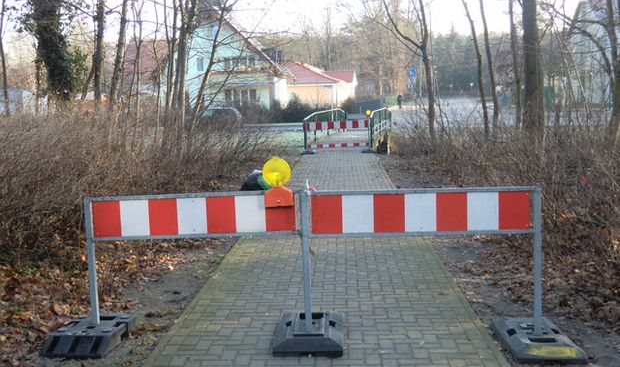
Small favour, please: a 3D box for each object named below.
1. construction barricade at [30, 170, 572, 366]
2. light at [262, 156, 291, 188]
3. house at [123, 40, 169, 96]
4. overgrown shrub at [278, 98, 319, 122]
[{"bbox_3d":[-0.005,0.545,4.700,3.380,1.030,0.720,-1,6,6],"label":"construction barricade"},{"bbox_3d":[-0.219,-0.079,4.690,0.185,0.210,0.100,-1,6,3],"label":"light"},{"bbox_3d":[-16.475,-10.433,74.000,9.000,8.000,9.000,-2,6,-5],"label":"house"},{"bbox_3d":[-0.899,-5.784,56.000,3.200,2.000,2.200,-1,6,0],"label":"overgrown shrub"}]

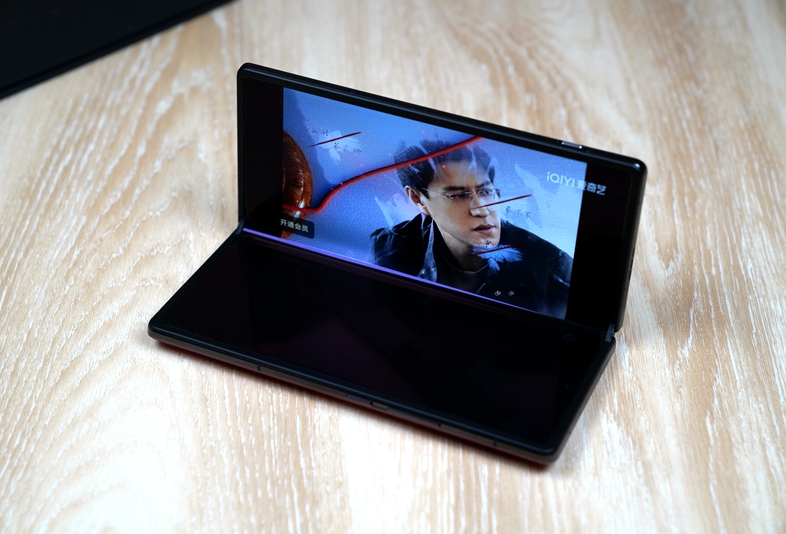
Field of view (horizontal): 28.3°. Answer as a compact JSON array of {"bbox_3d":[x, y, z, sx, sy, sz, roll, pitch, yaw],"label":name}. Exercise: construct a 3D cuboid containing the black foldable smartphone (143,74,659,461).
[{"bbox_3d":[-0.001,-0.005,0.568,0.162,0.081,0.082,16,38,18],"label":"black foldable smartphone"}]

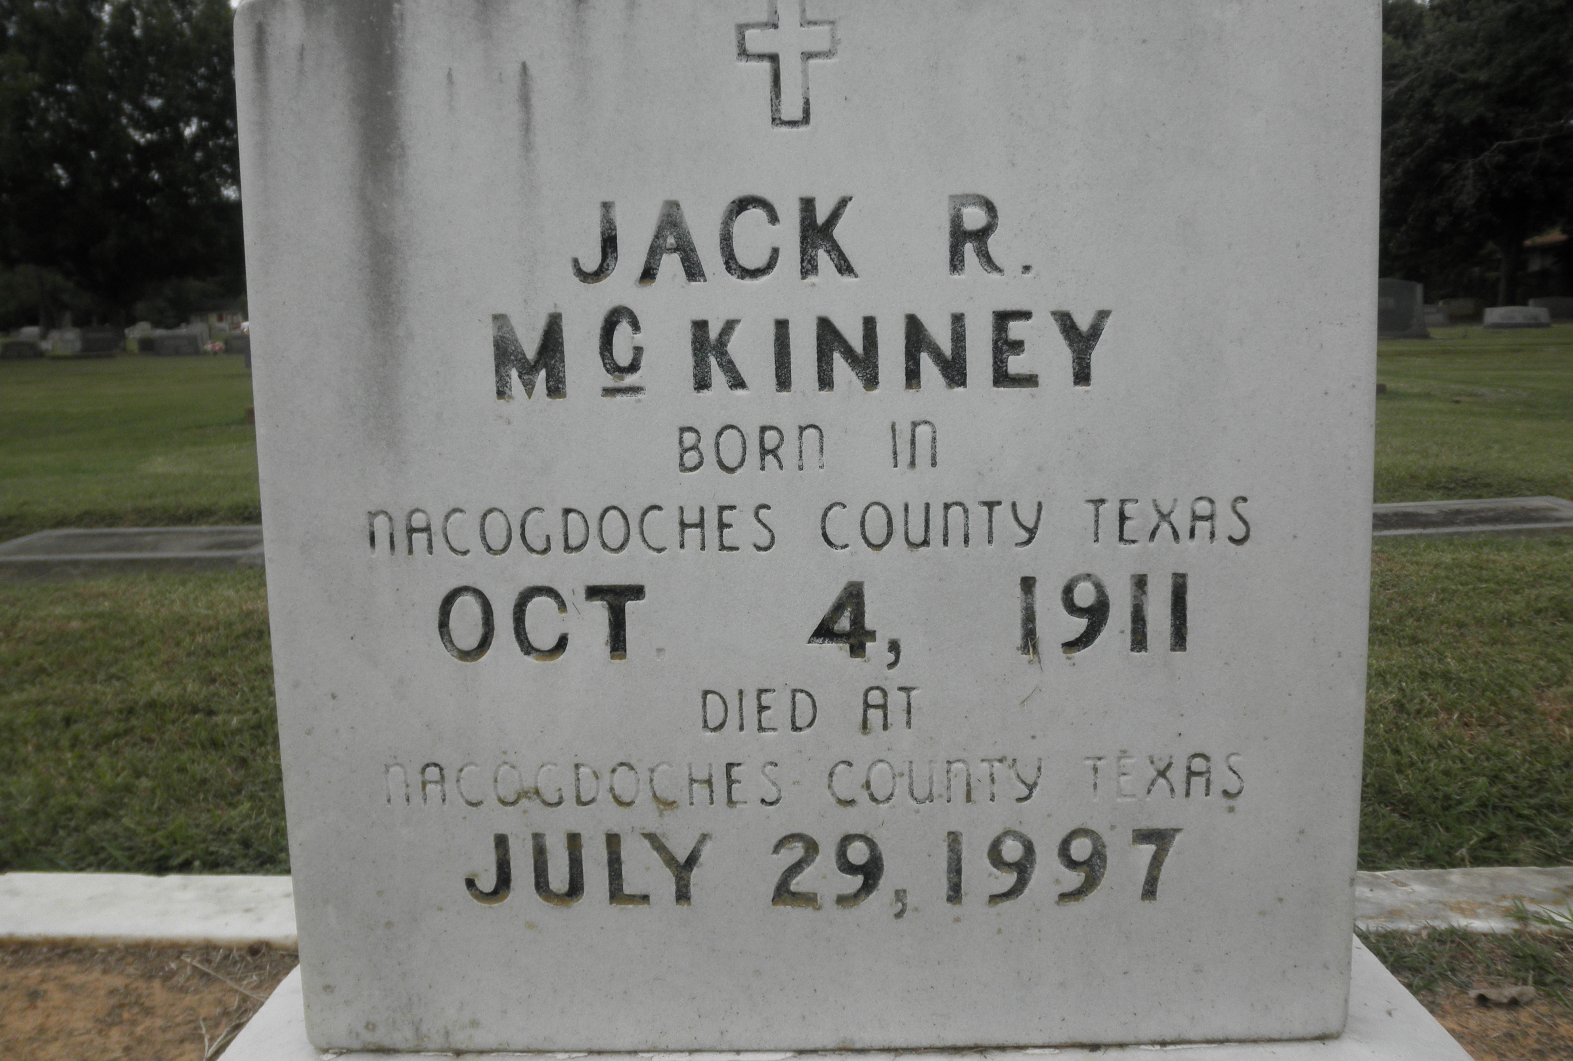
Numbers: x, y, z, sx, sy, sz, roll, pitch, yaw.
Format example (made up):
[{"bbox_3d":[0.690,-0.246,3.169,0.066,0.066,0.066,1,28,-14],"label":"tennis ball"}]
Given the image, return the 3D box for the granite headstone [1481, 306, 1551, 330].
[{"bbox_3d":[14.480,-4.200,25.150,1.170,0.435,0.290,-1,9,0],"label":"granite headstone"}]

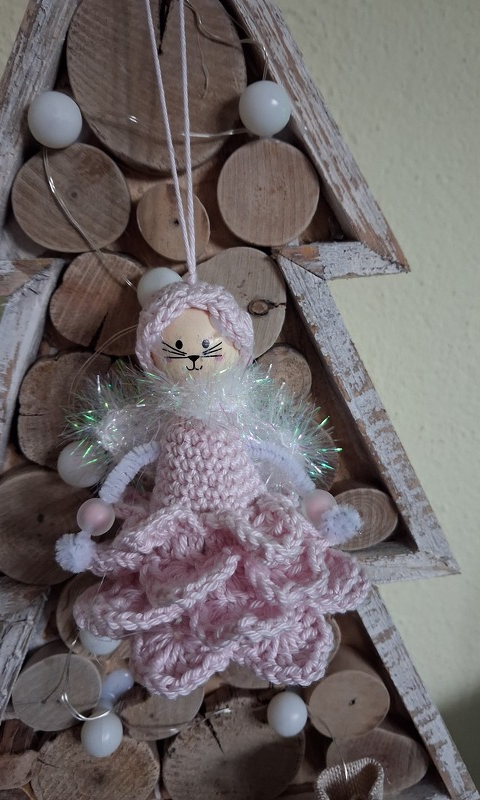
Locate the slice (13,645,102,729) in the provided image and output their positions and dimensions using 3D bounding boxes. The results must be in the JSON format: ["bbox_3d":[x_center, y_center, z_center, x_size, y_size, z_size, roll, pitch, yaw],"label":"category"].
[{"bbox_3d":[-0.077,0.119,0.268,0.037,0.038,0.020,-4,10,-5],"label":"slice"}]

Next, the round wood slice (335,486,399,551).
[{"bbox_3d":[0.052,0.050,0.276,0.031,0.028,0.020,-4,10,-5],"label":"round wood slice"}]

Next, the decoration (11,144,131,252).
[{"bbox_3d":[-0.062,-0.075,0.236,0.043,0.038,0.020,-4,10,-5],"label":"decoration"}]

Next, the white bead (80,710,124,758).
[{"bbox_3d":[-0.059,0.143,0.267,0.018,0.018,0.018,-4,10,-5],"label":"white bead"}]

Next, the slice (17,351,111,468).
[{"bbox_3d":[-0.068,0.003,0.249,0.037,0.045,0.020,-4,10,-5],"label":"slice"}]

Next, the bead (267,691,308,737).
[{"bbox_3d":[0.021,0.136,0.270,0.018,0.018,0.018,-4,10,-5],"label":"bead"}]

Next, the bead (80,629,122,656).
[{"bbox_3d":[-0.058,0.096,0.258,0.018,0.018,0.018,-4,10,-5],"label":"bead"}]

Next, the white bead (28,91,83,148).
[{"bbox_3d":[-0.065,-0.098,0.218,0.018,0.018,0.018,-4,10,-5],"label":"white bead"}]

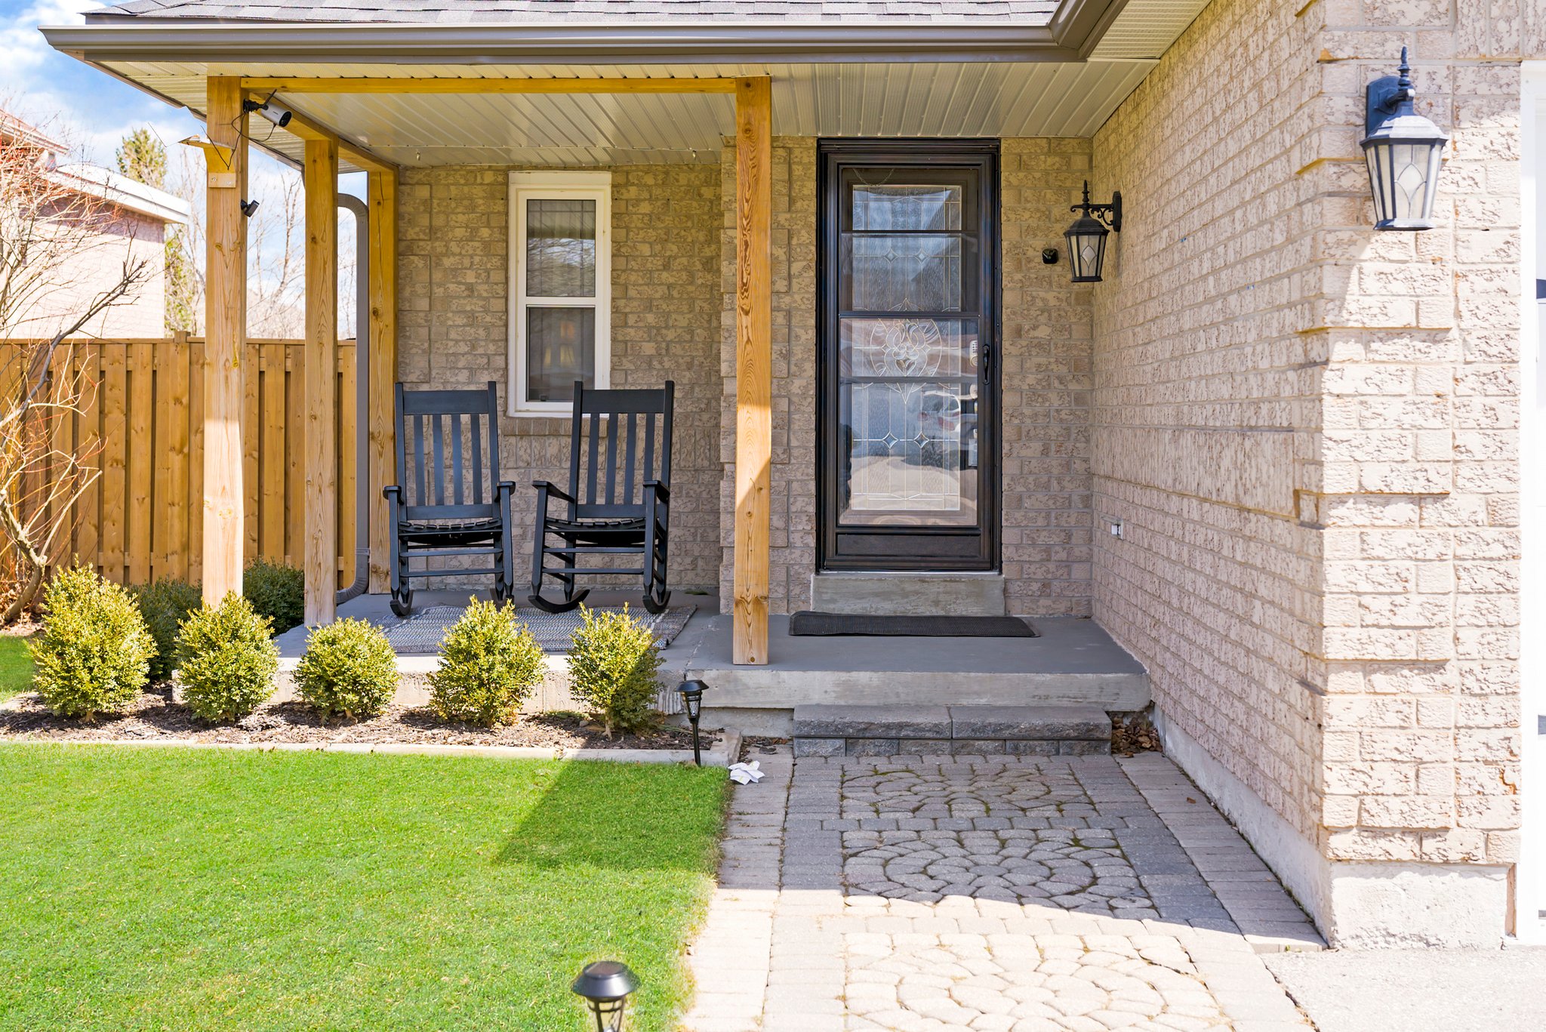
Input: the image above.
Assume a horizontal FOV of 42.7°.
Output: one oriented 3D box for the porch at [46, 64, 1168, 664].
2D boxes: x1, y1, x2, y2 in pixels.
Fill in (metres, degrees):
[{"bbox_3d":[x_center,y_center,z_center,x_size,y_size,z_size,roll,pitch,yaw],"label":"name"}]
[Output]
[{"bbox_3d":[-0.547,-0.621,9.000,4.150,2.500,3.050,0,2,2],"label":"porch"}]

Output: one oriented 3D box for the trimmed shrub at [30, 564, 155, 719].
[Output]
[{"bbox_3d":[-2.652,0.492,7.700,0.480,0.600,0.470,0,2,2],"label":"trimmed shrub"}]

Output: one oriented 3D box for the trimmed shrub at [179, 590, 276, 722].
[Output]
[{"bbox_3d":[-2.111,0.550,7.650,0.390,0.490,0.390,0,2,2],"label":"trimmed shrub"}]

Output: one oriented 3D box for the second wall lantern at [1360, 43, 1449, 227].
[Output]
[{"bbox_3d":[1.527,-0.910,4.780,0.205,0.440,0.275,0,2,2],"label":"second wall lantern"}]

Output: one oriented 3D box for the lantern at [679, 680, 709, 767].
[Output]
[{"bbox_3d":[-0.285,0.750,7.170,0.110,0.320,0.110,0,2,2],"label":"lantern"}]

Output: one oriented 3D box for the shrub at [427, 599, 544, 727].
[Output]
[{"bbox_3d":[-1.096,0.561,7.550,0.450,0.490,0.440,0,2,2],"label":"shrub"}]

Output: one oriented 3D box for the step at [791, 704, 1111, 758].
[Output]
[{"bbox_3d":[0.681,0.825,7.590,1.190,0.135,0.440,0,2,2],"label":"step"}]

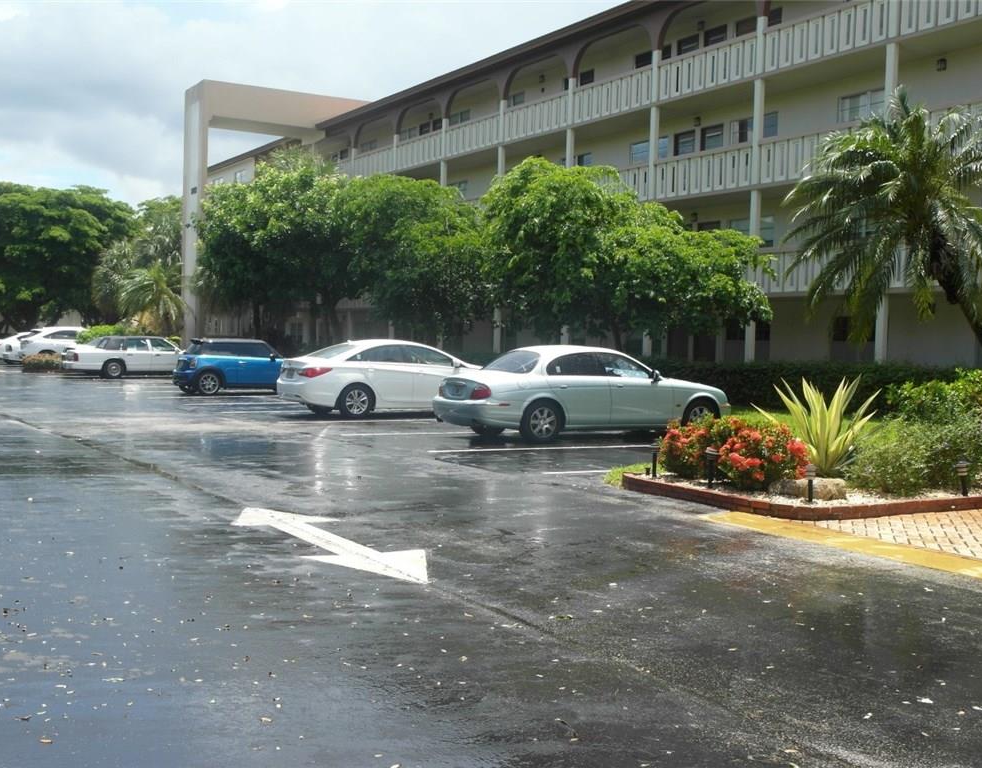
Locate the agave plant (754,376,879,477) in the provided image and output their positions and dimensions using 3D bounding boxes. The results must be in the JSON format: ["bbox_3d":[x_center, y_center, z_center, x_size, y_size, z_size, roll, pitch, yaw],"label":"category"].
[{"bbox_3d":[3.613,0.499,13.750,1.280,1.040,1.200,2,2,15],"label":"agave plant"}]

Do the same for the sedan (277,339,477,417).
[{"bbox_3d":[-1.804,-0.147,24.342,4.820,1.470,1.840,1,2,-30],"label":"sedan"}]

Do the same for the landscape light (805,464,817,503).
[{"bbox_3d":[2.849,0.872,11.050,0.105,0.370,0.105,2,2,15],"label":"landscape light"}]

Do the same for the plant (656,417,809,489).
[{"bbox_3d":[2.552,0.702,12.803,1.000,0.640,1.400,1,2,-30],"label":"plant"}]

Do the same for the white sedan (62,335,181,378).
[{"bbox_3d":[-12.378,-0.973,44.246,5.400,1.440,1.970,1,2,-33],"label":"white sedan"}]

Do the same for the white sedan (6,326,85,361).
[{"bbox_3d":[-17.850,-1.515,53.841,4.750,1.630,1.870,1,2,-30],"label":"white sedan"}]

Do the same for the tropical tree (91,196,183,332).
[{"bbox_3d":[-15.136,-4.336,53.500,4.200,7.450,4.100,1,2,-16],"label":"tropical tree"}]

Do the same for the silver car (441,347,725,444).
[{"bbox_3d":[1.479,0.102,19.405,4.900,1.430,1.830,1,2,-29],"label":"silver car"}]

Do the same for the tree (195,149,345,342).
[{"bbox_3d":[-8.215,-4.543,46.500,5.800,8.650,5.500,1,2,-10],"label":"tree"}]

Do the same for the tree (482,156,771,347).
[{"bbox_3d":[2.988,-2.177,27.400,6.200,5.500,5.400,2,2,6],"label":"tree"}]

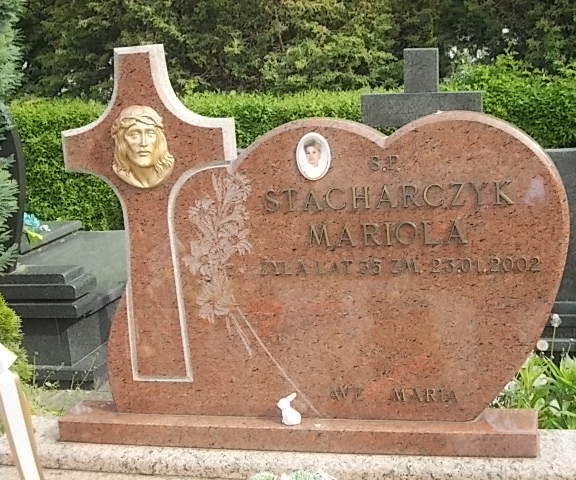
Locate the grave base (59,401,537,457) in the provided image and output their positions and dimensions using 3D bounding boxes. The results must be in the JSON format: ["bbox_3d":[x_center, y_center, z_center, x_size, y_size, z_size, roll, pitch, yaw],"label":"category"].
[{"bbox_3d":[0.007,0.480,2.431,1.230,0.058,0.157,-1,10,14],"label":"grave base"}]

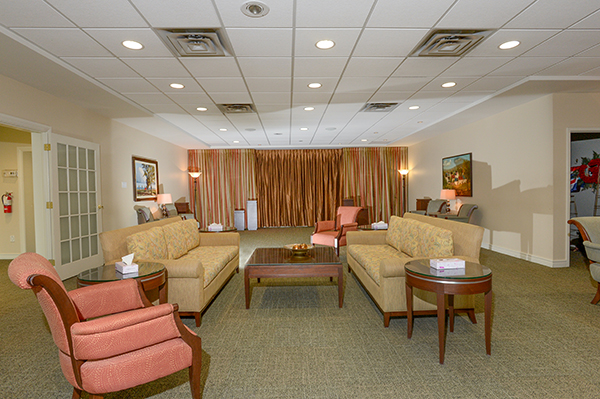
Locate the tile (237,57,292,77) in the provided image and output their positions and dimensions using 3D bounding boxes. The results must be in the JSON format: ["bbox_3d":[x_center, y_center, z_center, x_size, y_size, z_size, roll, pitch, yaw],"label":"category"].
[{"bbox_3d":[-0.383,-1.524,3.645,0.610,0.020,0.610,-1,2,-2],"label":"tile"}]

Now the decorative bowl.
[{"bbox_3d":[-0.007,0.623,3.828,0.375,0.110,0.375,-1,2,0],"label":"decorative bowl"}]

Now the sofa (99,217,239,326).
[{"bbox_3d":[-1.345,0.701,3.771,0.890,0.865,1.910,-1,2,1],"label":"sofa"}]

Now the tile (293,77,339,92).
[{"bbox_3d":[0.207,-1.546,4.253,0.605,0.025,0.600,-1,2,-2],"label":"tile"}]

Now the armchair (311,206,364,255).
[{"bbox_3d":[0.761,0.612,6.334,0.670,0.890,0.820,1,2,39],"label":"armchair"}]

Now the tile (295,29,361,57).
[{"bbox_3d":[0.249,-1.513,3.064,0.600,0.030,0.600,-1,2,-2],"label":"tile"}]

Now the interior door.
[{"bbox_3d":[-3.396,0.112,4.915,0.045,2.060,1.100,-1,2,-2],"label":"interior door"}]

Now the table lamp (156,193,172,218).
[{"bbox_3d":[-3.112,0.161,7.296,0.345,0.555,0.345,-1,2,-2],"label":"table lamp"}]

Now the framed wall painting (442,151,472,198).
[{"bbox_3d":[3.629,-0.535,7.379,0.040,0.930,1.290,-1,2,-2],"label":"framed wall painting"}]

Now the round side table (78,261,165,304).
[{"bbox_3d":[-1.380,0.871,2.509,0.605,0.610,0.605,-1,2,-2],"label":"round side table"}]

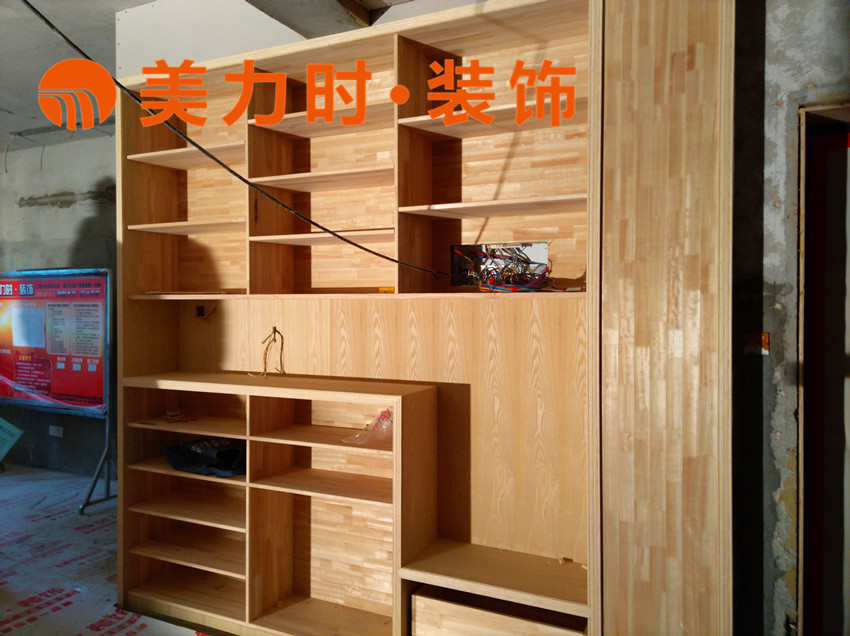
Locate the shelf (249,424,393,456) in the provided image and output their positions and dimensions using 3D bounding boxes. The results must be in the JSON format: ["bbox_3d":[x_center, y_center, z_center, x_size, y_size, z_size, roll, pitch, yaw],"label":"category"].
[{"bbox_3d":[-0.375,0.518,2.425,0.674,0.018,0.305,0,0,22],"label":"shelf"}]

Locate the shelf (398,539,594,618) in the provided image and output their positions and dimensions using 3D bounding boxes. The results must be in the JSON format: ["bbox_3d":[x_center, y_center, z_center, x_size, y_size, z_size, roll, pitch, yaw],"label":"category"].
[{"bbox_3d":[0.289,0.963,2.135,0.674,0.036,0.328,0,0,22],"label":"shelf"}]

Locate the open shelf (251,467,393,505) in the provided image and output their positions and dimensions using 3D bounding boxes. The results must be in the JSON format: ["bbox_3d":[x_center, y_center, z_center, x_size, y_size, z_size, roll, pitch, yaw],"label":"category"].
[{"bbox_3d":[-0.376,0.718,2.427,0.674,0.018,0.305,0,0,22],"label":"open shelf"}]

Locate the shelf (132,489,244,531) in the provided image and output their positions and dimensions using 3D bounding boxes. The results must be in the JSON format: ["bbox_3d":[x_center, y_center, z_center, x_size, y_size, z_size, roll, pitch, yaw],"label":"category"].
[{"bbox_3d":[-1.031,0.919,2.696,0.692,0.018,0.305,0,0,22],"label":"shelf"}]

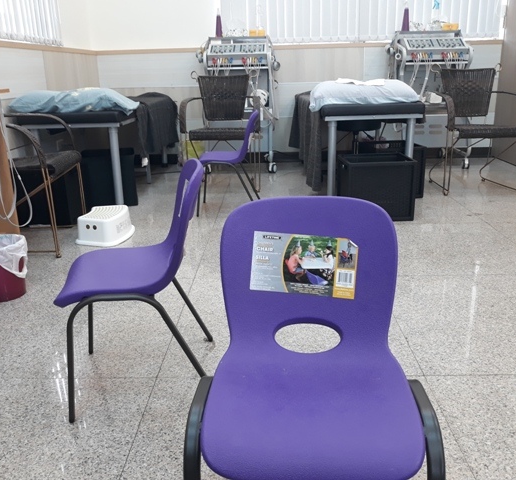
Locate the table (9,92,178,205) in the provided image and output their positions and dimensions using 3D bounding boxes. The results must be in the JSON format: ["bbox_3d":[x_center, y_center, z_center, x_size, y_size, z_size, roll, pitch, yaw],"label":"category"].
[{"bbox_3d":[-1.140,-0.774,3.958,0.667,0.616,1.768,-1,18,2],"label":"table"}]

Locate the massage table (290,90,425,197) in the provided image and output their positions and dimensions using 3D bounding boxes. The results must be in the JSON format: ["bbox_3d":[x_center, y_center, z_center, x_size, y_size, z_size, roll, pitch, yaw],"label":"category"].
[{"bbox_3d":[0.713,-0.813,3.926,0.687,0.616,1.757,-1,18,2],"label":"massage table"}]

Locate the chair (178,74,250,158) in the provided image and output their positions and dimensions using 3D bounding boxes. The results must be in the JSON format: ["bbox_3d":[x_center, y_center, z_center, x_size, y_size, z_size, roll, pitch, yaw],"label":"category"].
[{"bbox_3d":[-0.251,-0.794,3.655,0.566,0.798,0.525,-1,18,2],"label":"chair"}]

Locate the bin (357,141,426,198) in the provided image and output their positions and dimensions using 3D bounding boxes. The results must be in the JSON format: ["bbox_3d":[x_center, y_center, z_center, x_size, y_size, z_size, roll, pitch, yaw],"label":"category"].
[{"bbox_3d":[0.904,-0.500,3.438,0.369,0.318,0.343,-1,18,2],"label":"bin"}]

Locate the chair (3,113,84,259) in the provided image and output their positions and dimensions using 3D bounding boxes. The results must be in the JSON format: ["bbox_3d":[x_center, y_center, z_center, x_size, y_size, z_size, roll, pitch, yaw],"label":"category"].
[{"bbox_3d":[-1.183,-0.372,2.453,0.535,0.798,0.566,-1,18,3],"label":"chair"}]

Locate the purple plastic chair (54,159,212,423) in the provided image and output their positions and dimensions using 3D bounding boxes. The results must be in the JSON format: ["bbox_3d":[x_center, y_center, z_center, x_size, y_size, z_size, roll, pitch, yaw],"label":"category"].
[{"bbox_3d":[-0.317,0.097,1.294,0.404,0.591,0.348,-4,18,-9],"label":"purple plastic chair"}]

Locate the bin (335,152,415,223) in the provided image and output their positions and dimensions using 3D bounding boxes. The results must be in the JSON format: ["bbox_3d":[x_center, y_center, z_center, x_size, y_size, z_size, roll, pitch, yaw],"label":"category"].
[{"bbox_3d":[0.681,-0.307,2.870,0.369,0.318,0.323,-1,18,2],"label":"bin"}]

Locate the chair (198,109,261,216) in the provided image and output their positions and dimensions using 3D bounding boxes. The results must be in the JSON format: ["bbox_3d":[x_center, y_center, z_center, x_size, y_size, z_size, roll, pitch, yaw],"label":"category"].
[{"bbox_3d":[-0.175,-0.486,3.047,0.404,0.591,0.348,-2,18,-3],"label":"chair"}]

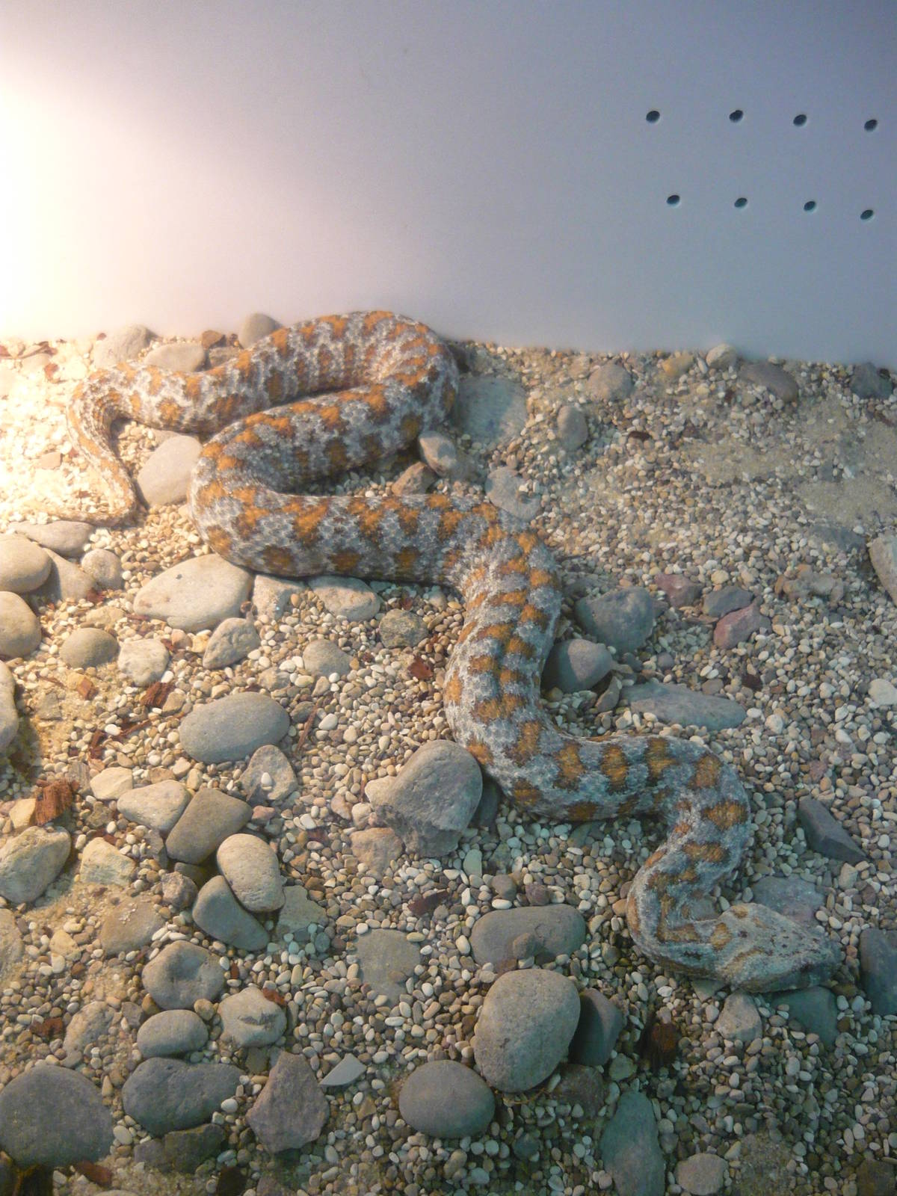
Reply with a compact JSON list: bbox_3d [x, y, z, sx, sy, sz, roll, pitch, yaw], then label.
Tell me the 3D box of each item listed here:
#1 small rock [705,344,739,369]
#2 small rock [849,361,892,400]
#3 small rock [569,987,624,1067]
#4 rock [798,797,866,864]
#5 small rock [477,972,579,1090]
[{"bbox_3d":[0.166,-0.146,0.693,0.019,0.014,0.017,13,49,10],"label":"small rock"},{"bbox_3d":[0.246,-0.127,0.664,0.024,0.019,0.024,0,52,0],"label":"small rock"},{"bbox_3d":[0.055,0.164,0.438,0.023,0.018,0.031,12,53,9],"label":"small rock"},{"bbox_3d":[0.164,0.099,0.489,0.015,0.013,0.036,-35,60,-24],"label":"rock"},{"bbox_3d":[0.028,0.155,0.408,0.035,0.024,0.043,15,49,12],"label":"small rock"}]

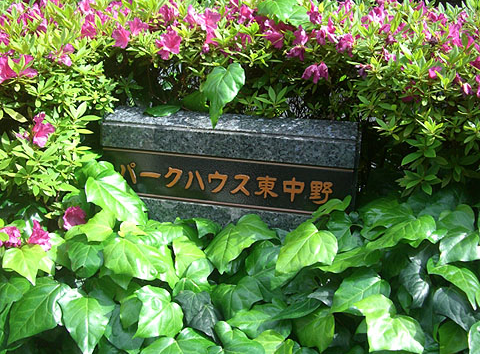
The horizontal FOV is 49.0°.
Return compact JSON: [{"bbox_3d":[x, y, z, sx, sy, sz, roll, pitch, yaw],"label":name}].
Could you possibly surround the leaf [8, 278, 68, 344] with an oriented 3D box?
[{"bbox_3d":[-0.407,0.271,1.070,0.095,0.035,0.140,33,63,27],"label":"leaf"}]

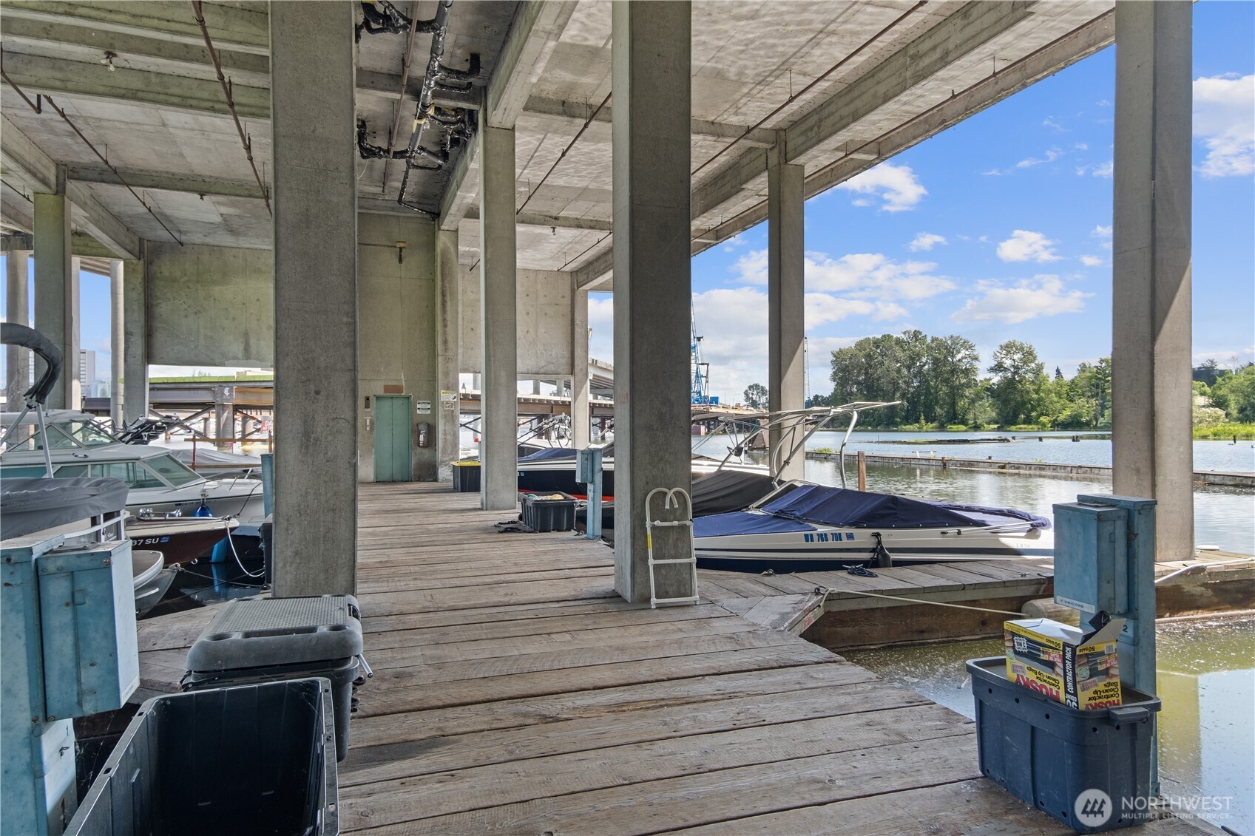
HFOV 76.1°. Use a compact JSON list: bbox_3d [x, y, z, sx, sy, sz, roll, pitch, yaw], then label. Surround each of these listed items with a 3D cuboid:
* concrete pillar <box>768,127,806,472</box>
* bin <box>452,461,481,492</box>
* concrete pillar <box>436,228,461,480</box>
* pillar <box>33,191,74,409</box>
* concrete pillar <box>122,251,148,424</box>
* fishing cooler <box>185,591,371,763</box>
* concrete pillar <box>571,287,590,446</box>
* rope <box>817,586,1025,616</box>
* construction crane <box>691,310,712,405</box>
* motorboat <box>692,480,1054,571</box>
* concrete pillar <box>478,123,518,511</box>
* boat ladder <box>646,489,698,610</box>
[{"bbox_3d":[2.930,-1.437,14.747,0.497,6.336,0.419,0,-1,-19],"label":"concrete pillar"},{"bbox_3d":[-3.200,1.218,16.673,0.671,0.593,0.774,0,-1,-19],"label":"bin"},{"bbox_3d":[-4.433,-1.518,19.770,0.497,6.152,0.419,0,-1,-19],"label":"concrete pillar"},{"bbox_3d":[-12.247,-1.458,17.096,0.497,6.521,0.419,0,-1,-19],"label":"pillar"},{"bbox_3d":[-14.485,-1.367,23.640,0.497,6.521,0.419,0,-1,-19],"label":"concrete pillar"},{"bbox_3d":[-1.402,1.072,3.276,0.632,0.529,0.787,0,-1,-19],"label":"fishing cooler"},{"bbox_3d":[-1.617,-1.252,28.040,0.497,6.336,0.419,0,-1,-19],"label":"concrete pillar"},{"bbox_3d":[2.319,1.455,6.247,1.818,0.310,0.077,0,-1,-9],"label":"rope"},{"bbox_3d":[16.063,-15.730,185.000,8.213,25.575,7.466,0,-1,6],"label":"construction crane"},{"bbox_3d":[2.400,1.337,8.602,5.289,1.393,2.167,0,-1,-19],"label":"motorboat"},{"bbox_3d":[-2.125,-1.612,13.021,0.497,6.152,0.419,0,-1,-19],"label":"concrete pillar"},{"bbox_3d":[0.305,0.943,5.900,0.355,0.867,0.077,-1,-13,-19],"label":"boat ladder"}]

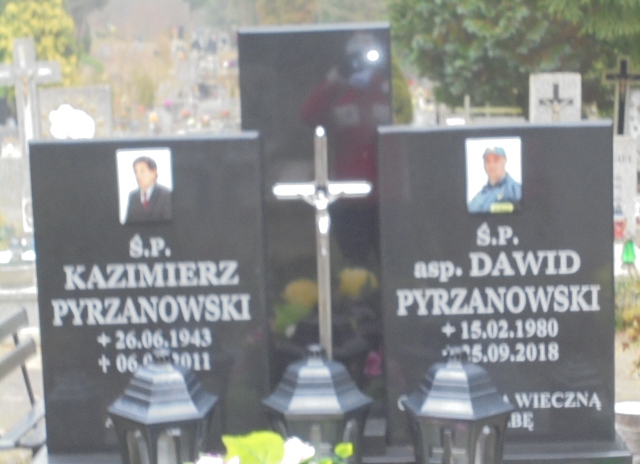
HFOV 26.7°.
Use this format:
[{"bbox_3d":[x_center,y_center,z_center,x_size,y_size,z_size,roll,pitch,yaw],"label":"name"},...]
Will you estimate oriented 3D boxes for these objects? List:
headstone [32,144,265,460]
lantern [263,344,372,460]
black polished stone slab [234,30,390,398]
[{"bbox_3d":[-0.427,0.160,3.486,0.584,0.813,0.085,-2,7,2],"label":"headstone"},{"bbox_3d":[-0.004,0.481,3.255,0.265,0.424,0.230,-2,7,2],"label":"lantern"},{"bbox_3d":[0.004,-0.014,3.557,0.388,1.034,0.090,-2,7,2],"label":"black polished stone slab"}]

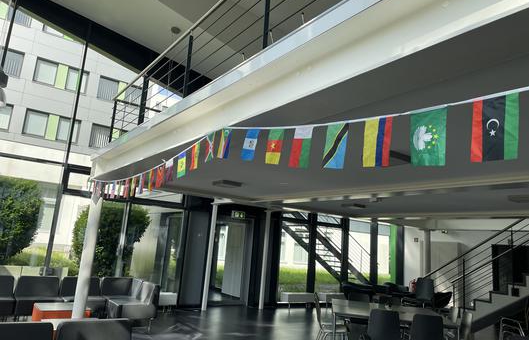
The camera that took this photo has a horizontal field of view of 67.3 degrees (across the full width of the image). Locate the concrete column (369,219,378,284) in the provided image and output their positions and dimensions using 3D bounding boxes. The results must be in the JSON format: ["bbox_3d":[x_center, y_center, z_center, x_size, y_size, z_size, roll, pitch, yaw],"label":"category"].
[{"bbox_3d":[3.519,2.901,12.728,0.170,2.620,0.170,12,-13,-34],"label":"concrete column"}]

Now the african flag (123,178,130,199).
[{"bbox_3d":[-1.619,0.217,4.660,0.020,0.215,0.140,12,-13,-34],"label":"african flag"}]

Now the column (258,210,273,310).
[{"bbox_3d":[0.016,2.191,9.730,0.105,2.350,0.105,12,-13,-34],"label":"column"}]

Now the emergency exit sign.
[{"bbox_3d":[-0.640,1.141,9.956,0.350,0.190,0.080,12,-13,-34],"label":"emergency exit sign"}]

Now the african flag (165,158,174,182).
[{"bbox_3d":[-0.871,0.005,3.640,0.020,0.215,0.145,12,-15,-34],"label":"african flag"}]

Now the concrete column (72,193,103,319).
[{"bbox_3d":[-2.757,1.312,6.234,0.150,2.340,0.150,12,-13,-34],"label":"concrete column"}]

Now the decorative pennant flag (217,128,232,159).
[{"bbox_3d":[-0.285,-0.191,2.865,0.020,0.217,0.145,12,-5,-34],"label":"decorative pennant flag"}]

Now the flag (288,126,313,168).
[{"bbox_3d":[0.198,-0.121,2.136,0.020,0.220,0.150,12,-6,-34],"label":"flag"}]

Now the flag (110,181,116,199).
[{"bbox_3d":[-1.947,0.254,5.120,0.020,0.215,0.140,12,-13,-34],"label":"flag"}]

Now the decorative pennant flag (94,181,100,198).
[{"bbox_3d":[-2.428,0.284,5.780,0.020,0.215,0.140,12,-13,-34],"label":"decorative pennant flag"}]

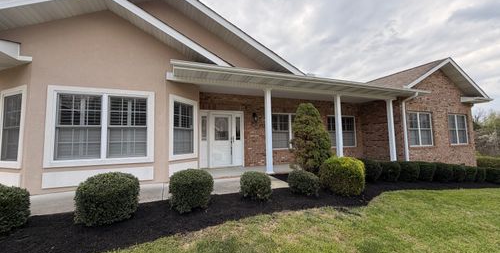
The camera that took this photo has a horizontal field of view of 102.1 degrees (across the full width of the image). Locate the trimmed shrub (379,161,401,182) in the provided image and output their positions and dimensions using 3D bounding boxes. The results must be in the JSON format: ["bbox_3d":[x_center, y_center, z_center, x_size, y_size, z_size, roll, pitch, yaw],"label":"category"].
[{"bbox_3d":[4.623,1.507,6.726,0.670,0.670,0.670,1,-5,-22],"label":"trimmed shrub"}]

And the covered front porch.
[{"bbox_3d":[2.036,0.058,7.410,9.300,2.950,2.400,1,-5,-22],"label":"covered front porch"}]

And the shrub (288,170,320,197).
[{"bbox_3d":[1.325,1.348,4.920,0.750,0.570,0.720,-1,-4,0],"label":"shrub"}]

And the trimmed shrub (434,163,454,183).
[{"bbox_3d":[7.394,1.794,7.938,0.800,0.617,0.800,0,-5,-21],"label":"trimmed shrub"}]

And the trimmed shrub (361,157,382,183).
[{"bbox_3d":[3.811,1.387,6.389,0.690,0.780,0.690,1,-5,-22],"label":"trimmed shrub"}]

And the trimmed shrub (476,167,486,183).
[{"bbox_3d":[9.815,2.109,8.851,0.800,0.595,0.800,0,-5,-21],"label":"trimmed shrub"}]

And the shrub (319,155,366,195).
[{"bbox_3d":[2.241,1.189,4.963,1.020,0.920,1.000,1,-5,-22],"label":"shrub"}]

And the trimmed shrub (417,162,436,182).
[{"bbox_3d":[6.465,1.683,7.587,0.800,0.631,0.800,0,-5,-21],"label":"trimmed shrub"}]

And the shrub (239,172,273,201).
[{"bbox_3d":[0.136,1.207,4.114,0.660,0.560,0.660,-1,-4,0],"label":"shrub"}]

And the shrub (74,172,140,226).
[{"bbox_3d":[-2.177,1.089,3.140,0.850,0.750,0.820,1,-5,-22],"label":"shrub"}]

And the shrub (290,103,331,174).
[{"bbox_3d":[1.695,0.447,5.726,1.100,2.180,1.100,1,-5,-22],"label":"shrub"}]

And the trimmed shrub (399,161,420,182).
[{"bbox_3d":[5.604,1.579,7.261,0.800,0.646,0.800,0,-5,-21],"label":"trimmed shrub"}]

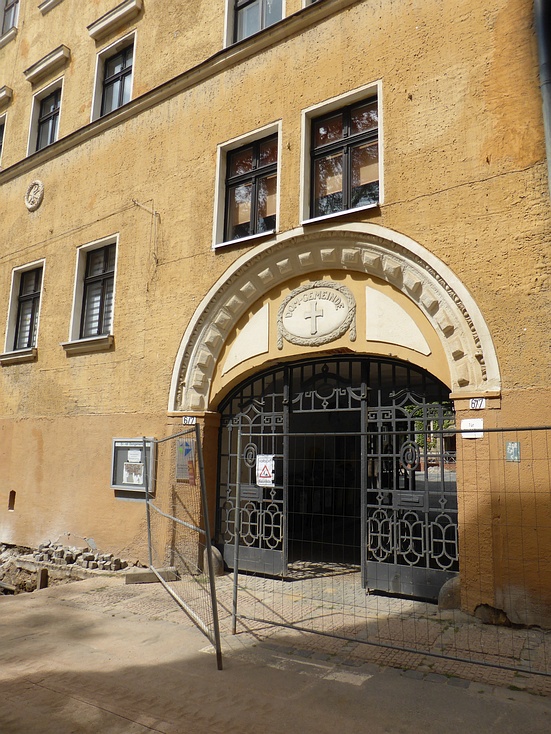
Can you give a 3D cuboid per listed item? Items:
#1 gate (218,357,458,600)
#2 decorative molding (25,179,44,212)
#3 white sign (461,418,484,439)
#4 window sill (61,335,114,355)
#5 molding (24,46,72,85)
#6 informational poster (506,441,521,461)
[{"bbox_3d":[0.638,1.367,7.257,3.700,3.080,0.150,-6,-13,34],"label":"gate"},{"bbox_3d":[-5.473,-3.861,12.030,0.758,0.749,0.100,-6,-13,34],"label":"decorative molding"},{"bbox_3d":[2.208,0.694,5.934,0.010,0.215,0.300,8,-13,-33],"label":"white sign"},{"bbox_3d":[-3.575,-0.404,10.027,1.452,0.203,0.150,-6,-13,34],"label":"window sill"},{"bbox_3d":[-5.435,-7.161,12.602,1.573,0.259,0.210,-6,-13,34],"label":"molding"},{"bbox_3d":[2.518,0.904,5.609,0.140,0.208,0.012,-6,-13,34],"label":"informational poster"}]

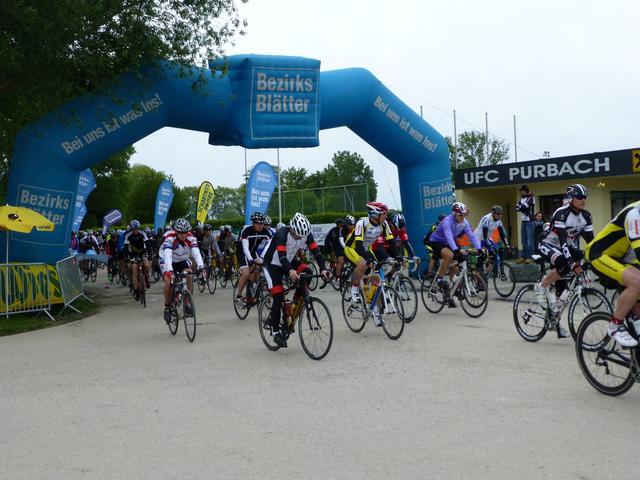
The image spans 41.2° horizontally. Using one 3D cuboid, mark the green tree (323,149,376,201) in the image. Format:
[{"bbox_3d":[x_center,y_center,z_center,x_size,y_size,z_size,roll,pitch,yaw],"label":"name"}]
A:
[{"bbox_3d":[1.919,-2.972,64.000,4.700,7.500,4.700,-2,1,0],"label":"green tree"}]

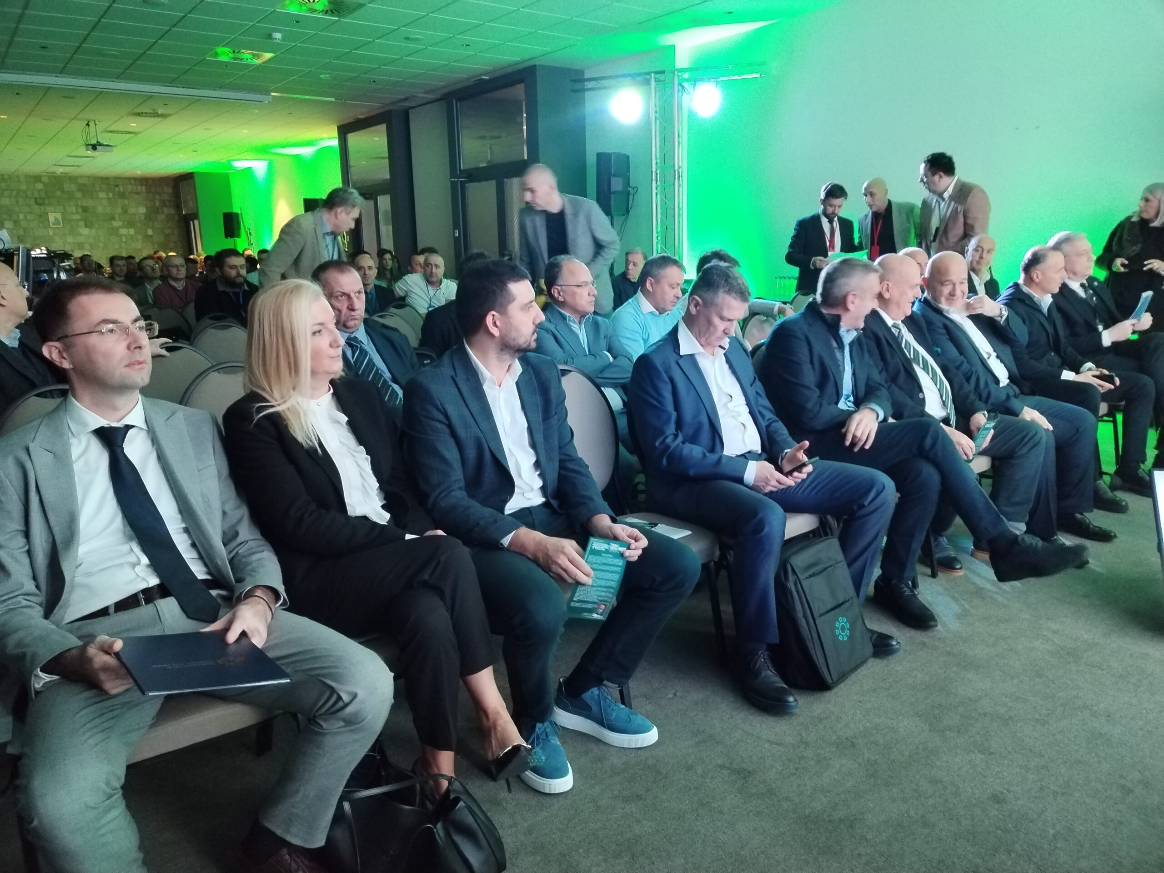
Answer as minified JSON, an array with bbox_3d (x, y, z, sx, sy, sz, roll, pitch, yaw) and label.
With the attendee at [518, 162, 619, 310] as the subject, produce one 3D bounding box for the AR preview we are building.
[{"bbox_3d":[-0.048,-0.486,4.533,0.530,1.778,0.420,3,13,21],"label":"attendee"}]

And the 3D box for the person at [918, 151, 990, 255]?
[{"bbox_3d":[2.455,-0.893,5.787,0.460,1.880,0.580,-4,12,-15],"label":"person"}]

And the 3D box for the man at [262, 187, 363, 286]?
[{"bbox_3d":[-1.481,-0.537,4.950,0.640,1.660,0.530,1,12,11],"label":"man"}]

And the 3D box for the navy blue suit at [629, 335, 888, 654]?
[{"bbox_3d":[0.615,0.107,3.009,0.740,1.000,0.740,-12,16,-42],"label":"navy blue suit"}]

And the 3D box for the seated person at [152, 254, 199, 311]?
[{"bbox_3d":[-3.350,-0.852,7.396,0.550,1.320,0.820,-10,15,-36],"label":"seated person"}]

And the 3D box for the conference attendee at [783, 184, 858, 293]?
[{"bbox_3d":[1.734,-0.923,6.384,0.500,1.785,0.340,-2,12,-3],"label":"conference attendee"}]

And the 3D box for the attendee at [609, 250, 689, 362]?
[{"bbox_3d":[0.532,-0.207,4.181,0.560,1.270,0.850,-12,16,-41],"label":"attendee"}]

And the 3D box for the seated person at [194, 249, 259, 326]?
[{"bbox_3d":[-2.360,-0.582,5.977,0.580,1.350,0.820,-10,15,-36],"label":"seated person"}]

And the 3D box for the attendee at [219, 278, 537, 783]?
[{"bbox_3d":[-0.480,0.267,2.178,0.800,1.295,0.500,9,16,40],"label":"attendee"}]

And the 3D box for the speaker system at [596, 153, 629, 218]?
[{"bbox_3d":[0.308,-2.507,8.700,0.330,0.630,0.360,-1,12,3],"label":"speaker system"}]

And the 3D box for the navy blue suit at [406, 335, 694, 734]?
[{"bbox_3d":[-0.073,0.280,2.447,0.580,0.980,0.740,-11,15,-39],"label":"navy blue suit"}]

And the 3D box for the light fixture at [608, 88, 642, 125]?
[{"bbox_3d":[0.441,-3.308,8.750,0.300,0.320,0.260,2,12,14],"label":"light fixture"}]

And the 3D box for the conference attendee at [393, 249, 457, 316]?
[{"bbox_3d":[-1.085,-0.677,6.575,0.600,1.362,0.780,-6,13,-20],"label":"conference attendee"}]

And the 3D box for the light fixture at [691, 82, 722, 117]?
[{"bbox_3d":[1.207,-3.276,8.500,0.300,0.320,0.260,2,12,18],"label":"light fixture"}]

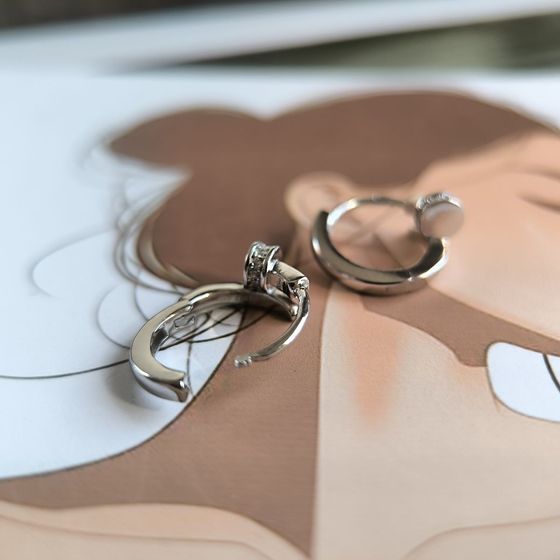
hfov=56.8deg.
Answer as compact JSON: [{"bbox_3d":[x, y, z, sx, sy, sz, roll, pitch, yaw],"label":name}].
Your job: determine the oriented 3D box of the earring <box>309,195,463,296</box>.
[{"bbox_3d":[0.014,-0.006,0.068,0.019,0.005,0.016,-12,43,-13],"label":"earring"}]

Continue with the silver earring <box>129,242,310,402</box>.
[{"bbox_3d":[-0.006,0.004,0.056,0.020,0.006,0.011,-29,50,-29],"label":"silver earring"}]

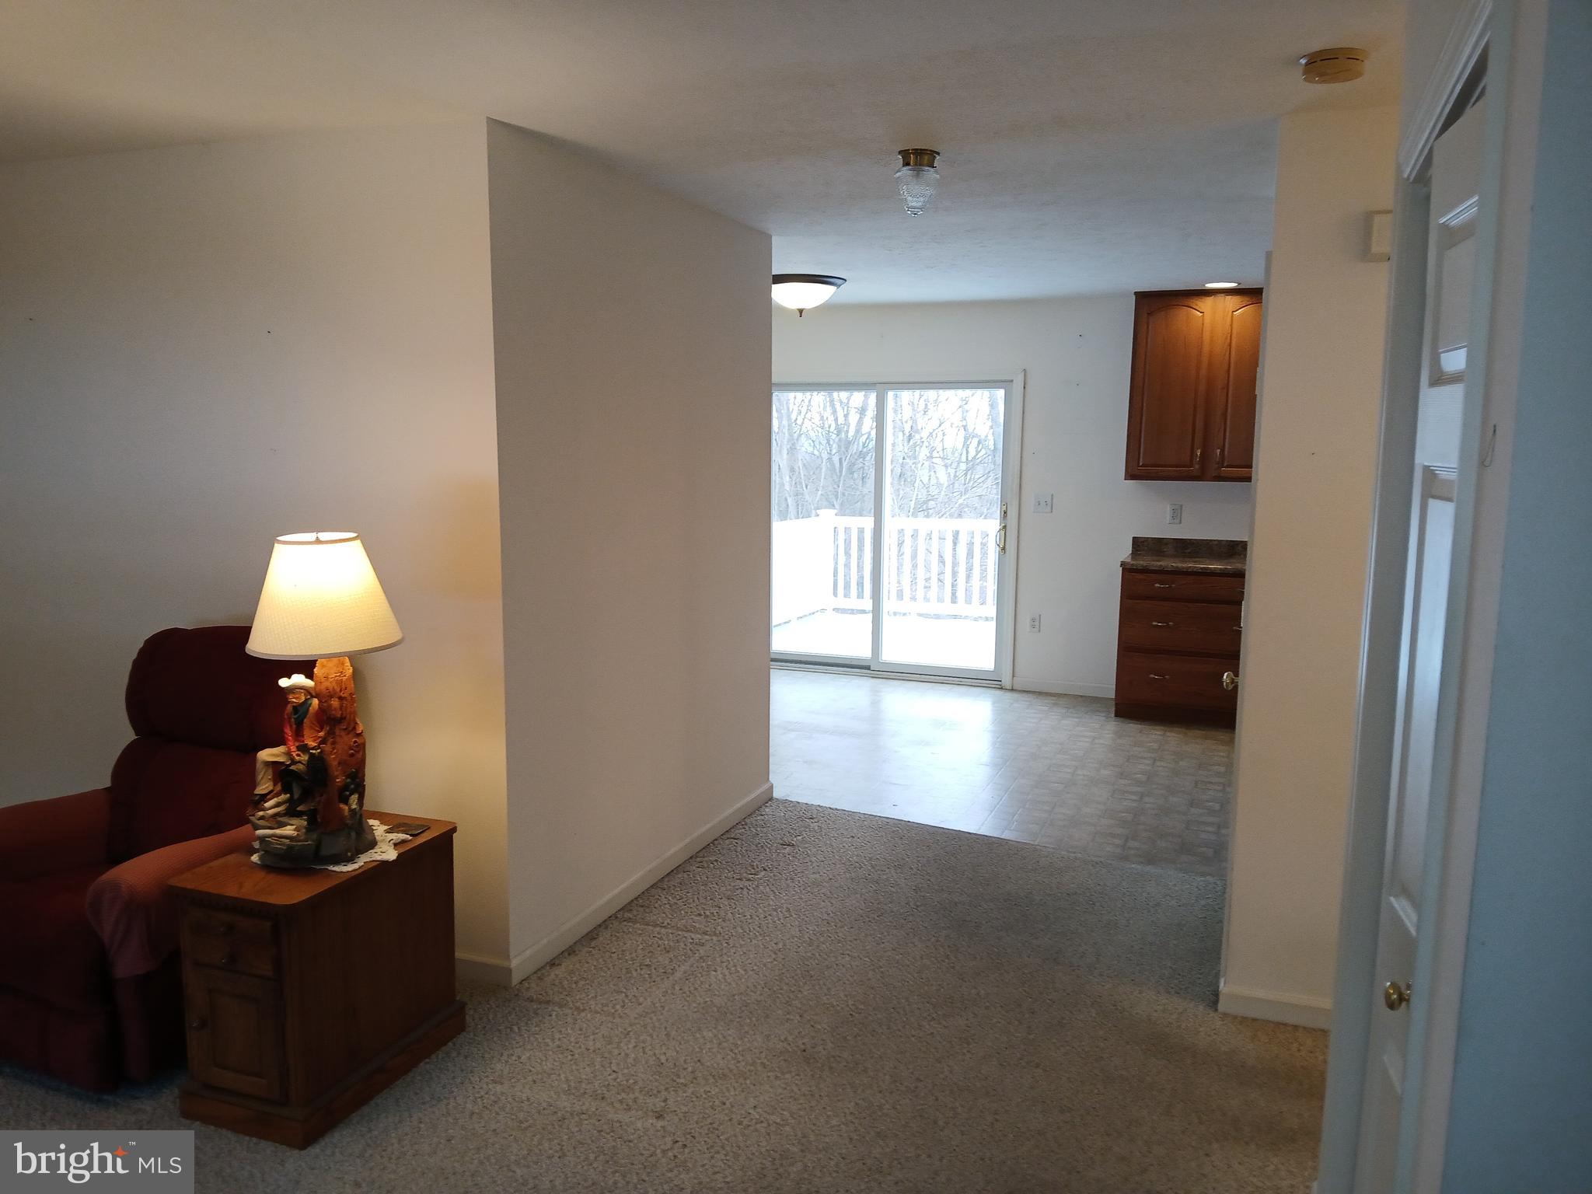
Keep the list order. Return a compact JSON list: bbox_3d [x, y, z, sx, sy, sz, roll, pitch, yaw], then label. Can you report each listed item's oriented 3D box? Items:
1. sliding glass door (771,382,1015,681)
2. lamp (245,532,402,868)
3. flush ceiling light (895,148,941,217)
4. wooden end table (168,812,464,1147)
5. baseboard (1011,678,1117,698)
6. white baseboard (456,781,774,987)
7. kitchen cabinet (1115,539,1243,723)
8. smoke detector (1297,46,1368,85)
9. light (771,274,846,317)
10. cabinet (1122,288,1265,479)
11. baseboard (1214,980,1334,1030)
[{"bbox_3d":[0.561,-0.432,7.960,1.732,1.964,0.116,4,9,21],"label":"sliding glass door"},{"bbox_3d":[-1.163,0.245,2.949,0.380,0.789,0.370,4,9,21],"label":"lamp"},{"bbox_3d":[0.363,-1.237,3.597,0.140,0.185,0.140,1,8,0],"label":"flush ceiling light"},{"bbox_3d":[-1.197,0.929,3.044,0.386,0.594,0.617,4,9,21],"label":"wooden end table"},{"bbox_3d":[1.727,0.586,7.600,0.708,0.078,0.018,4,9,21],"label":"baseboard"},{"bbox_3d":[-0.566,0.999,4.518,0.206,0.063,2.028,4,9,21],"label":"white baseboard"},{"bbox_3d":[2.366,0.204,6.963,0.907,1.023,0.635,4,9,21],"label":"kitchen cabinet"},{"bbox_3d":[1.183,-1.160,2.629,0.130,0.053,0.130,4,9,21],"label":"smoke detector"},{"bbox_3d":[0.029,-1.671,6.712,0.515,0.191,0.515,1,8,0],"label":"light"},{"bbox_3d":[2.414,-1.209,6.925,0.894,1.071,0.317,4,9,21],"label":"cabinet"},{"bbox_3d":[1.375,1.174,3.380,0.350,0.071,0.021,4,9,21],"label":"baseboard"}]

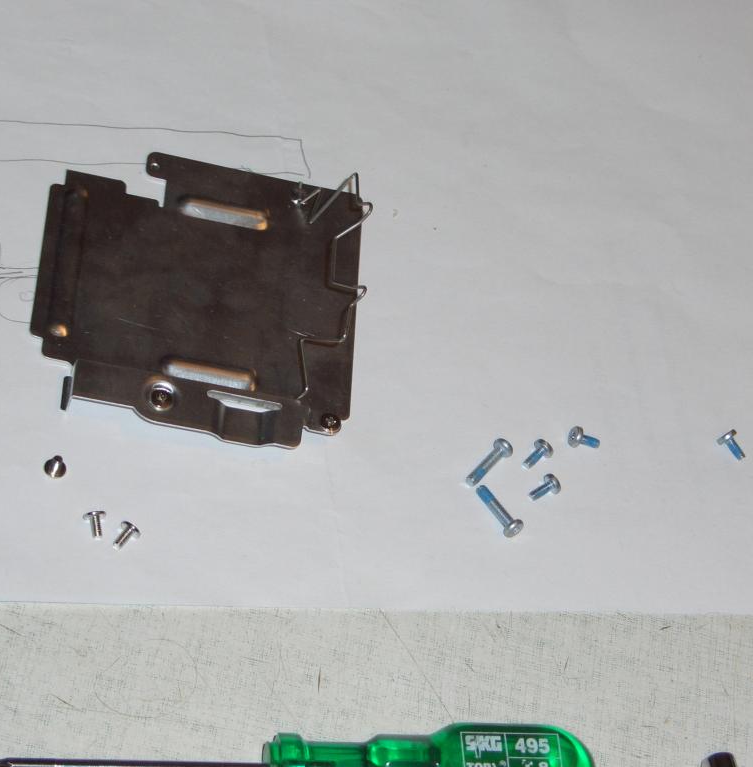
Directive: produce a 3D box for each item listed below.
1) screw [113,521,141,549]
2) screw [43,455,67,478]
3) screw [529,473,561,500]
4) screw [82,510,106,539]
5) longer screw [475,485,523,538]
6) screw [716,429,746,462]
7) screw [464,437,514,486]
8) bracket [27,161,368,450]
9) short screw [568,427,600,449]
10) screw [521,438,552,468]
[{"bbox_3d":[-0.055,0.033,0.577,0.005,0.005,0.006,36,73,9],"label":"screw"},{"bbox_3d":[-0.071,0.018,0.582,0.005,0.004,0.005,7,57,-11],"label":"screw"},{"bbox_3d":[0.039,0.024,0.608,0.007,0.005,0.005,-32,70,-14],"label":"screw"},{"bbox_3d":[-0.062,0.031,0.577,0.005,0.005,0.006,-5,77,-18],"label":"screw"},{"bbox_3d":[0.028,0.029,0.602,0.005,0.005,0.014,-27,63,-28],"label":"longer screw"},{"bbox_3d":[0.085,0.015,0.626,0.005,0.005,0.007,-31,85,-29],"label":"screw"},{"bbox_3d":[0.026,0.018,0.608,0.005,0.005,0.014,40,62,11],"label":"screw"},{"bbox_3d":[-0.040,-0.021,0.613,0.077,0.009,0.077,10,56,-9],"label":"bracket"},{"bbox_3d":[0.049,0.013,0.617,0.007,0.005,0.005,19,54,-20],"label":"short screw"},{"bbox_3d":[0.037,0.017,0.612,0.005,0.005,0.007,42,72,13],"label":"screw"}]

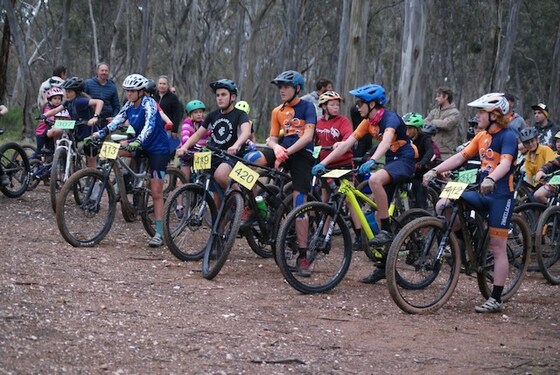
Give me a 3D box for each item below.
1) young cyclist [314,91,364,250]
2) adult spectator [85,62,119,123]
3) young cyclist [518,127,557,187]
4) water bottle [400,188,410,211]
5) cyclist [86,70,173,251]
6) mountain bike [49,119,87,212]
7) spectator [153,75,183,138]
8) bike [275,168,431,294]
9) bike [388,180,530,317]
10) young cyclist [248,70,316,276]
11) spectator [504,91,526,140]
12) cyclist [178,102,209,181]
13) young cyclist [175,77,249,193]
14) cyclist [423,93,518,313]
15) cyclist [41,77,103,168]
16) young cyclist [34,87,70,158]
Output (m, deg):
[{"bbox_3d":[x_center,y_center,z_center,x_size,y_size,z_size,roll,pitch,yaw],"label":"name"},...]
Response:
[{"bbox_3d":[0.529,-0.176,14.400,0.500,1.620,0.500,7,5,30],"label":"young cyclist"},{"bbox_3d":[-2.419,-0.815,19.000,0.550,1.770,0.360,3,5,6],"label":"adult spectator"},{"bbox_3d":[2.703,0.090,14.600,0.520,1.380,0.680,6,5,33],"label":"young cyclist"},{"bbox_3d":[1.269,0.127,14.200,0.074,0.210,0.074,-12,34,9],"label":"water bottle"},{"bbox_3d":[-1.420,-0.260,13.400,0.580,1.620,0.710,5,5,27],"label":"cyclist"},{"bbox_3d":[-2.421,-0.261,16.192,0.680,1.030,1.836,5,4,2],"label":"mountain bike"},{"bbox_3d":[-1.513,-0.631,18.200,0.500,1.640,0.300,6,4,8],"label":"spectator"},{"bbox_3d":[0.731,0.349,11.479,1.893,1.020,0.750,1,5,-43],"label":"bike"},{"bbox_3d":[1.470,0.443,10.989,0.750,1.030,1.906,8,5,40],"label":"bike"},{"bbox_3d":[0.030,-0.120,12.050,0.560,1.750,0.600,6,5,33],"label":"young cyclist"},{"bbox_3d":[2.853,-0.300,17.500,0.520,1.760,0.360,6,5,30],"label":"spectator"},{"bbox_3d":[-0.975,-0.279,15.800,0.420,1.370,0.420,4,4,-10],"label":"cyclist"},{"bbox_3d":[-0.603,-0.190,13.100,0.620,1.620,0.720,6,5,31],"label":"young cyclist"},{"bbox_3d":[1.531,0.120,11.150,0.560,1.700,0.730,7,6,41],"label":"cyclist"},{"bbox_3d":[-2.350,-0.490,15.800,0.680,1.490,0.650,4,5,13],"label":"cyclist"},{"bbox_3d":[-2.800,-0.610,17.100,0.450,1.250,0.500,0,5,-34],"label":"young cyclist"}]

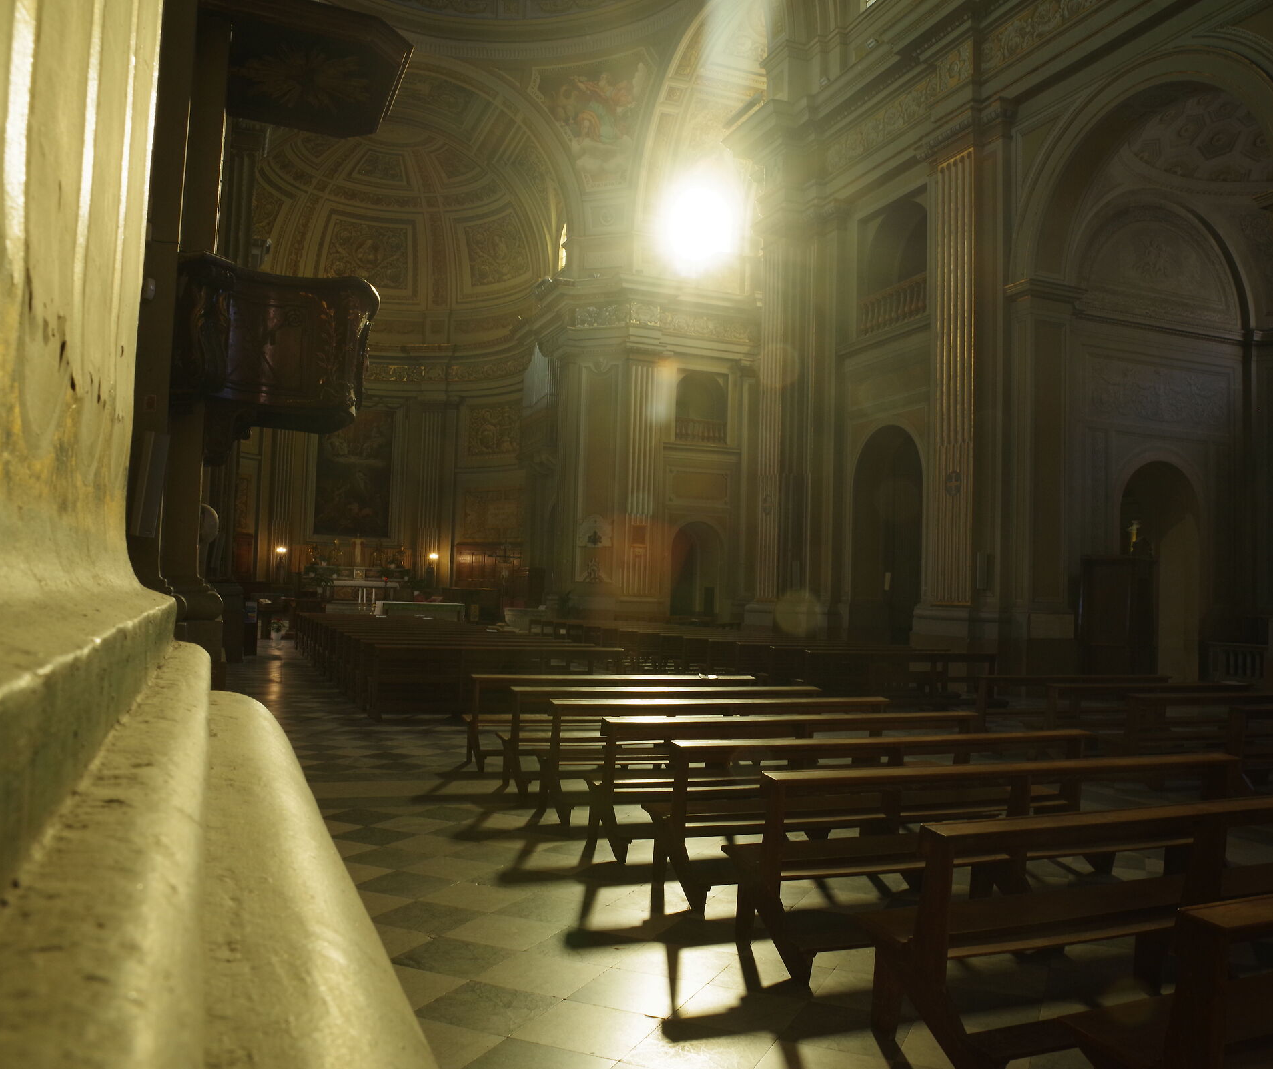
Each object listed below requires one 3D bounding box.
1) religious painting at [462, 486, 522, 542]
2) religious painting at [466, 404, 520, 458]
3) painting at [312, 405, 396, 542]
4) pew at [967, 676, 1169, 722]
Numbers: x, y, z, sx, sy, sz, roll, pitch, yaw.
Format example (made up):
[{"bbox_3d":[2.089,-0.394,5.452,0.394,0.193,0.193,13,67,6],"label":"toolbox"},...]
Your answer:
[{"bbox_3d":[-7.042,-1.004,52.838,4.712,2.539,0.300,-1,-4,44],"label":"religious painting"},{"bbox_3d":[-7.038,-5.208,53.263,4.008,2.571,0.300,-1,-4,42],"label":"religious painting"},{"bbox_3d":[-14.291,-3.070,54.161,3.859,6.593,0.180,3,-3,-22],"label":"painting"},{"bbox_3d":[5.322,2.157,12.948,3.089,0.880,0.836,3,-3,-22],"label":"pew"}]

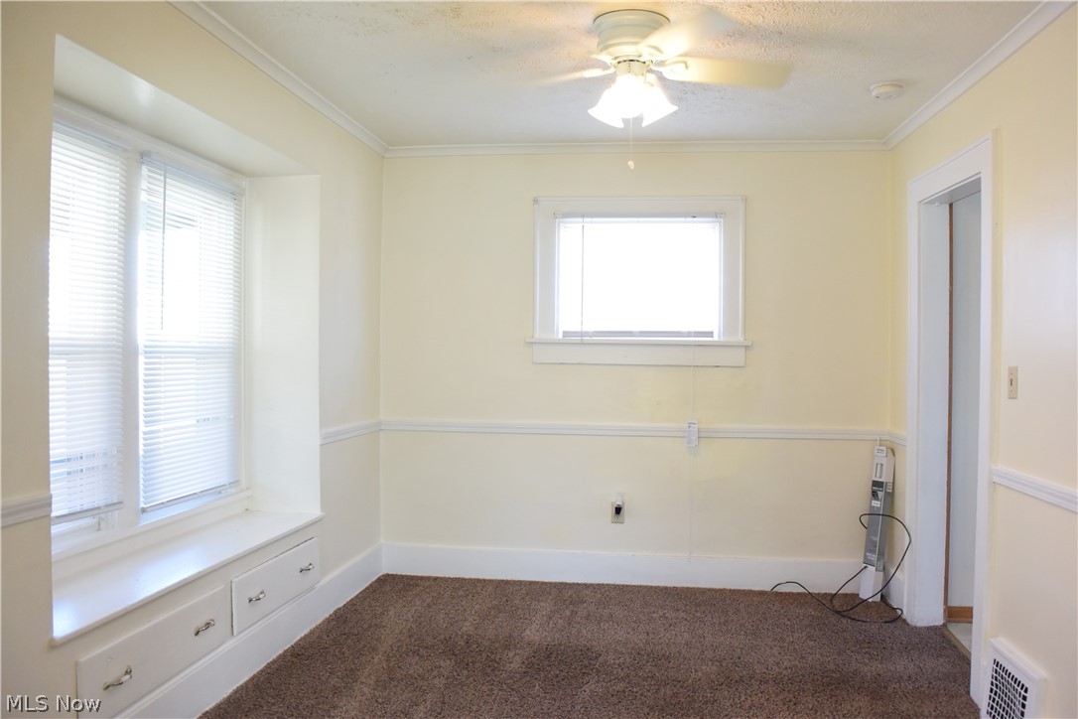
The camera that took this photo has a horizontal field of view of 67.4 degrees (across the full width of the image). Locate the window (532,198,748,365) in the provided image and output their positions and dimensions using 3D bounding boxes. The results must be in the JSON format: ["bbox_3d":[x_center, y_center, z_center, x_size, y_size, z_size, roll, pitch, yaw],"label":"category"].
[{"bbox_3d":[0.545,-0.427,4.433,1.160,0.920,0.120,1,0,6],"label":"window"}]

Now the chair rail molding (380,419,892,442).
[{"bbox_3d":[0.485,0.388,4.421,2.760,0.060,0.025,1,0,6],"label":"chair rail molding"}]

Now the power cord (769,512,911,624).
[{"bbox_3d":[1.523,1.015,4.082,0.610,0.475,0.430,1,0,6],"label":"power cord"}]

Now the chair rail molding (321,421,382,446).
[{"bbox_3d":[-0.942,0.369,4.159,0.025,0.060,0.830,1,0,9],"label":"chair rail molding"}]

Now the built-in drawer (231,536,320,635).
[{"bbox_3d":[-1.238,0.926,3.390,0.350,0.210,0.750,1,0,9],"label":"built-in drawer"}]

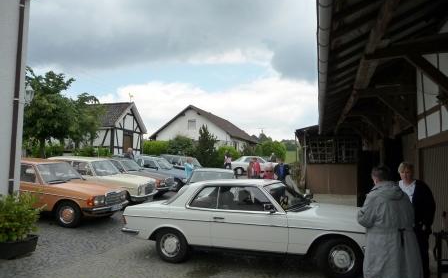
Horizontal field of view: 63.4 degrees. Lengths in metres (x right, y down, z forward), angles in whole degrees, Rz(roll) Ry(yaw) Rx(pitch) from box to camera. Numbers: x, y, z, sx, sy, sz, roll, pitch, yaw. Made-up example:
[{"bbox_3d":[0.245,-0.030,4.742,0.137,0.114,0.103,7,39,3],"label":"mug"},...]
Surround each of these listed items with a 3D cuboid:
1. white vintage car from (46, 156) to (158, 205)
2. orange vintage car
[{"bbox_3d":[-4.583,1.374,12.089,4.690,1.440,1.780,3,-3,15],"label":"white vintage car"},{"bbox_3d":[-4.994,1.316,9.915,4.720,1.440,1.790,3,-3,17],"label":"orange vintage car"}]

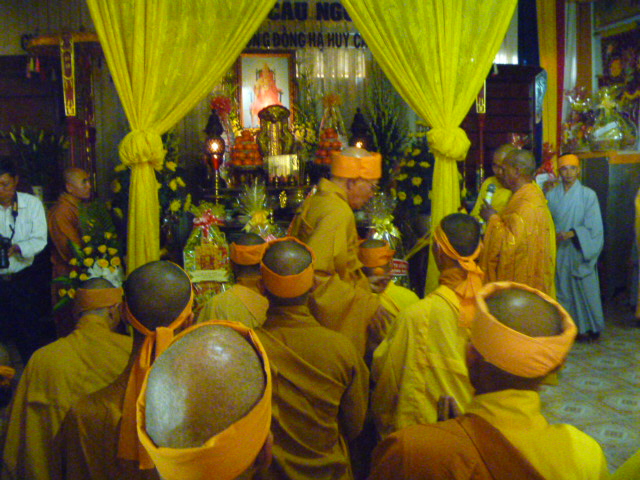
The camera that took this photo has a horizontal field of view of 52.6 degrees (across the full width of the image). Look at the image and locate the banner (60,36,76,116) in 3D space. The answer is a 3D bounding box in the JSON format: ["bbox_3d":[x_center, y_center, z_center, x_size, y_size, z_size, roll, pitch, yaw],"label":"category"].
[{"bbox_3d":[-1.866,-1.220,4.800,0.100,0.600,0.040,-2,6,-10],"label":"banner"}]

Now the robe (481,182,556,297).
[{"bbox_3d":[1.303,0.295,4.233,0.480,1.340,0.500,1,7,20],"label":"robe"}]

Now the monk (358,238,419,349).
[{"bbox_3d":[0.353,0.587,3.728,0.500,1.169,0.580,-3,7,-11],"label":"monk"}]

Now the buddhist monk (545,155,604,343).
[{"bbox_3d":[2.319,0.060,5.771,0.490,1.640,0.370,3,8,35],"label":"buddhist monk"}]

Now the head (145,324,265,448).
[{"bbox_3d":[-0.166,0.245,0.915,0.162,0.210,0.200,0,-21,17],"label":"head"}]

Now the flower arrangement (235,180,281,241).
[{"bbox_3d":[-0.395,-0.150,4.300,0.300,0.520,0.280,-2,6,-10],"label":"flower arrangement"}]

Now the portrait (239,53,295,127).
[{"bbox_3d":[-0.528,-1.451,6.300,0.568,0.755,0.040,-3,7,-11],"label":"portrait"}]

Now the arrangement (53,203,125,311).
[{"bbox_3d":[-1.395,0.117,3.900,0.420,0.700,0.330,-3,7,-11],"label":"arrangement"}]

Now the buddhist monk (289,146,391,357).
[{"bbox_3d":[0.106,0.397,2.884,0.450,1.600,0.500,-2,6,-9],"label":"buddhist monk"}]

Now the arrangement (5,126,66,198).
[{"bbox_3d":[-2.206,-0.591,5.000,0.500,0.560,0.460,-2,6,-10],"label":"arrangement"}]

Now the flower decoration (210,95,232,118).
[{"bbox_3d":[-0.746,-1.011,4.900,0.170,0.160,0.150,-2,6,-10],"label":"flower decoration"}]

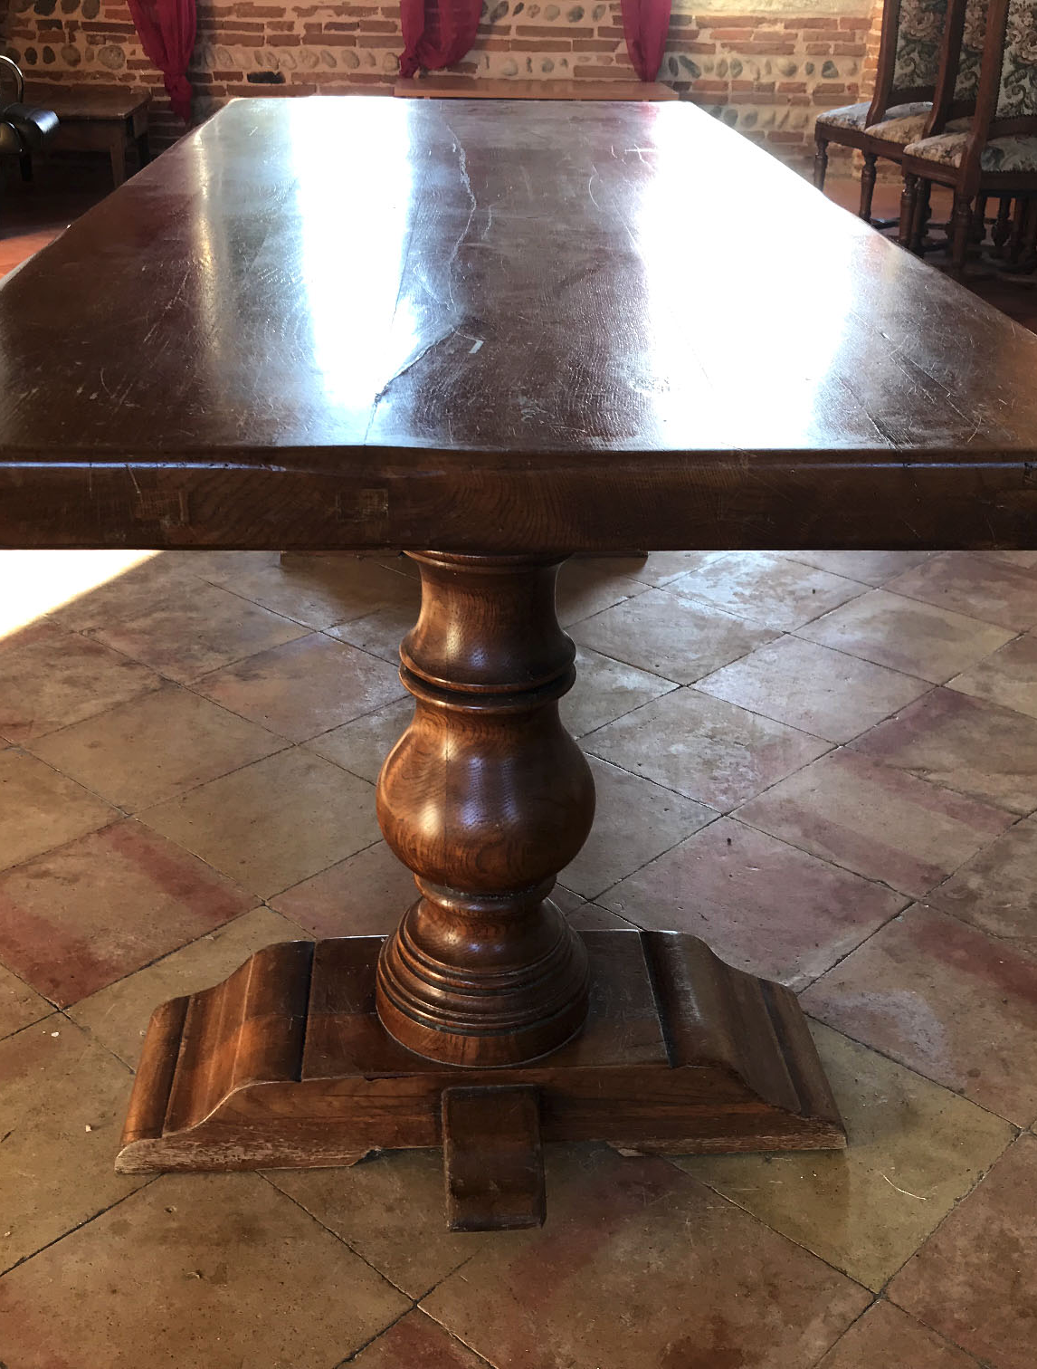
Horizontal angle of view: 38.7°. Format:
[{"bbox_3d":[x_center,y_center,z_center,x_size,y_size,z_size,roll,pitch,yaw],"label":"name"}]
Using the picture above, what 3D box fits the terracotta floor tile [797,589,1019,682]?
[{"bbox_3d":[0.668,-0.079,2.541,0.285,0.020,0.281,23,34,38],"label":"terracotta floor tile"}]

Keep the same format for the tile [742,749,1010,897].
[{"bbox_3d":[0.482,0.187,1.996,0.284,0.020,0.278,23,34,39],"label":"tile"}]

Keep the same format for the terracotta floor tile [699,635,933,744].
[{"bbox_3d":[0.470,0.011,2.353,0.283,0.020,0.280,23,34,38],"label":"terracotta floor tile"}]

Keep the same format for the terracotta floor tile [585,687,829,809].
[{"bbox_3d":[0.276,0.097,2.159,0.275,0.020,0.275,23,34,38],"label":"terracotta floor tile"}]

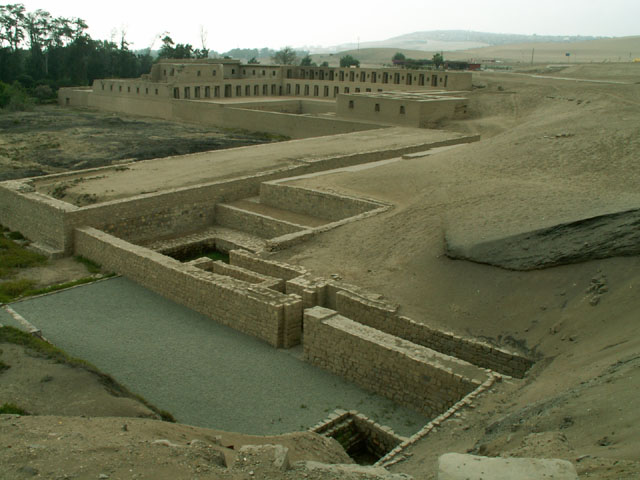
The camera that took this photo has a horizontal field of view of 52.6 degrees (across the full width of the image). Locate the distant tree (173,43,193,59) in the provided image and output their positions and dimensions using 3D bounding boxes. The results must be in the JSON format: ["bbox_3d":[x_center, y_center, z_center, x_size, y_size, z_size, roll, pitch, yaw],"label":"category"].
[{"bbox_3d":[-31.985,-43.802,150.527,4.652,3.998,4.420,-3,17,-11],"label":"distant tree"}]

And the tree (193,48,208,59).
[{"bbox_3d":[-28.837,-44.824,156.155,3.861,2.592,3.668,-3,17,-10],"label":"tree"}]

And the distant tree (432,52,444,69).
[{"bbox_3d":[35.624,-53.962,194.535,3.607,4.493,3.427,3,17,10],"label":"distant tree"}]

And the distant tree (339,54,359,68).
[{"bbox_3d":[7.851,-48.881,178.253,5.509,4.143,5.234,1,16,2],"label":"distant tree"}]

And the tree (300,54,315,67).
[{"bbox_3d":[-3.444,-49.211,178.301,3.857,3.552,3.665,0,16,-1],"label":"tree"}]

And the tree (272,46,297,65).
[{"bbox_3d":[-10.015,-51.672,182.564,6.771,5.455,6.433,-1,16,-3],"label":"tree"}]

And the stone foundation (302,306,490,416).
[{"bbox_3d":[2.575,4.551,23.703,7.983,1.951,1.044,15,22,42],"label":"stone foundation"}]

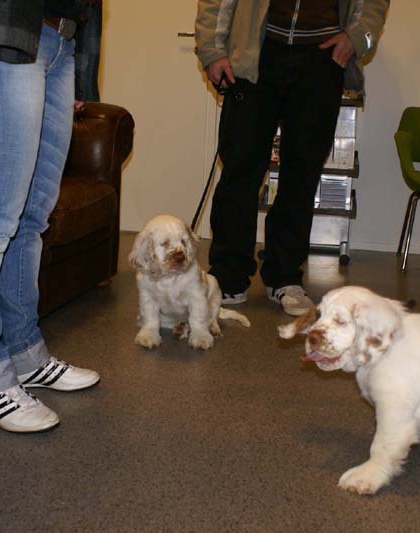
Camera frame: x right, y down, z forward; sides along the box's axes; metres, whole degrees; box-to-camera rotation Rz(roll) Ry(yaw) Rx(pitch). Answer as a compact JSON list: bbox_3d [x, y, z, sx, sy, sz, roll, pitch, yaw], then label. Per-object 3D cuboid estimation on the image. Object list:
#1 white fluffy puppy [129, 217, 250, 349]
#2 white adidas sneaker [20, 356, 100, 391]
[{"bbox_3d":[-0.071,0.031,2.912,0.340,0.415,0.410,5,12,14],"label":"white fluffy puppy"},{"bbox_3d":[-0.441,0.283,2.420,0.275,0.095,0.103,2,12,-2],"label":"white adidas sneaker"}]

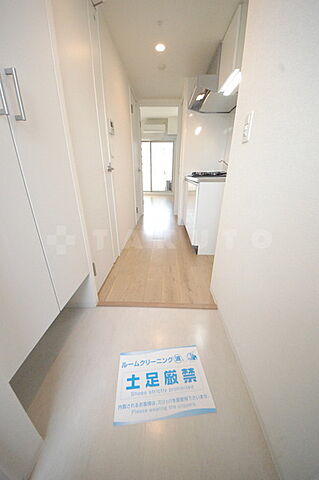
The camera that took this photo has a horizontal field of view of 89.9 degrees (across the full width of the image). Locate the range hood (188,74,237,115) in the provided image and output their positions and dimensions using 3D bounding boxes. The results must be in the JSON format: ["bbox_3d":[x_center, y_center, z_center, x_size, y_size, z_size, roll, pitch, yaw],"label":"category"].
[{"bbox_3d":[0.706,-1.793,2.001,0.585,0.164,0.614,1,23,2],"label":"range hood"}]

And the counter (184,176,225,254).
[{"bbox_3d":[0.701,-0.436,2.321,0.595,0.855,1.200,1,22,1],"label":"counter"}]

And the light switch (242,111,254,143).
[{"bbox_3d":[0.443,-0.562,0.807,0.012,0.120,0.070,1,23,2],"label":"light switch"}]

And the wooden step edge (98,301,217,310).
[{"bbox_3d":[-0.022,0.509,1.243,0.930,0.022,0.040,1,23,2],"label":"wooden step edge"}]

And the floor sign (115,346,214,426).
[{"bbox_3d":[0.016,0.700,0.806,0.440,0.005,0.288,-2,23,-5],"label":"floor sign"}]

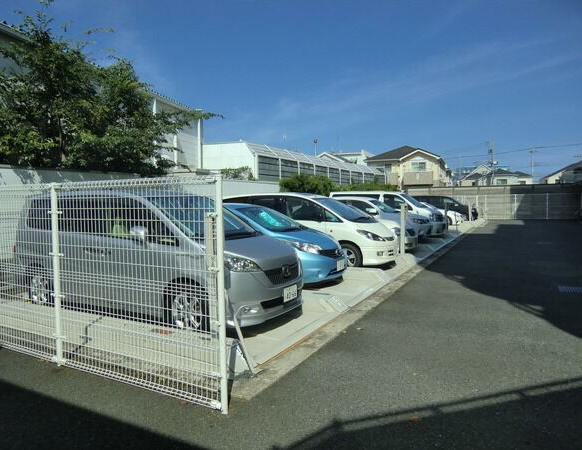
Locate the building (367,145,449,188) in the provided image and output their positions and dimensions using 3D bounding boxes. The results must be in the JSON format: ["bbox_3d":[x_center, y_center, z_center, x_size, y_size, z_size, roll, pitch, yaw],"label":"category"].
[{"bbox_3d":[13.679,-5.008,47.525,8.400,8.100,8.500,1,3,28],"label":"building"}]

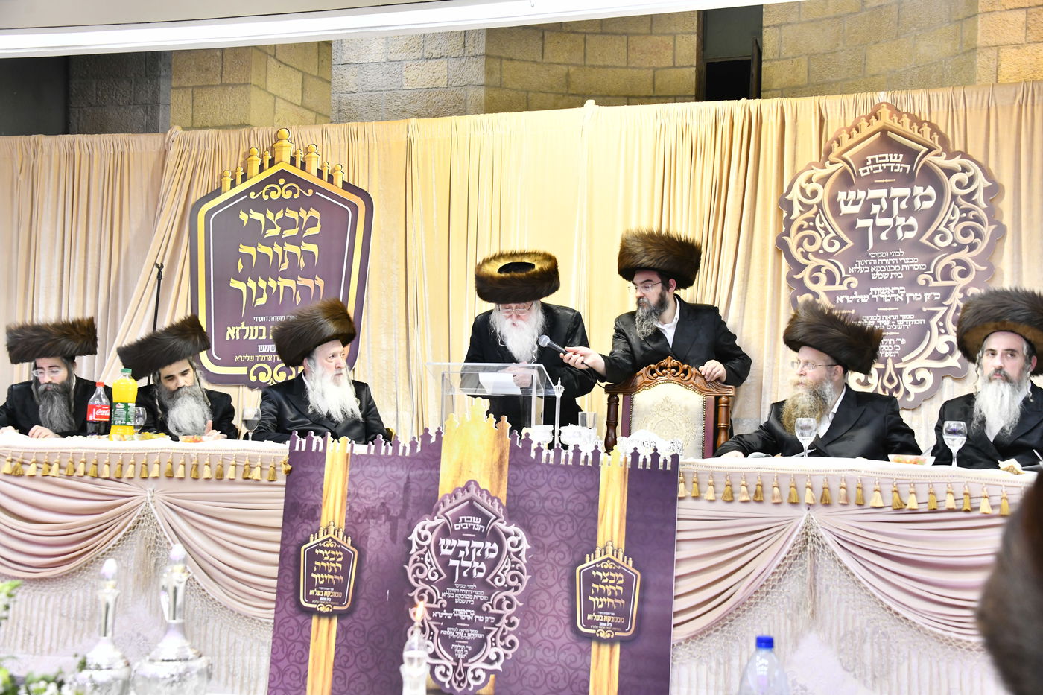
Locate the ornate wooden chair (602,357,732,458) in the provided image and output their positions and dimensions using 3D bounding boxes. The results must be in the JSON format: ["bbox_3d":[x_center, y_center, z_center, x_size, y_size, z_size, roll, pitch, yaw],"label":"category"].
[{"bbox_3d":[0.599,0.602,5.234,0.610,1.136,0.660,1,-1,6],"label":"ornate wooden chair"}]

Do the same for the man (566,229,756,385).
[{"bbox_3d":[0.581,0.323,5.671,0.840,1.708,0.500,1,-1,20],"label":"man"}]

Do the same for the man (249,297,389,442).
[{"bbox_3d":[-0.829,0.462,5.194,0.580,1.341,0.720,2,-1,-22],"label":"man"}]

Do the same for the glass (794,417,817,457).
[{"bbox_3d":[1.092,0.345,4.900,0.080,0.162,0.080,1,-1,0],"label":"glass"}]

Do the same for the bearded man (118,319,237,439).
[{"bbox_3d":[-1.421,0.492,5.244,0.560,1.250,0.750,2,-1,-12],"label":"bearded man"}]

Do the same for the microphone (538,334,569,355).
[{"bbox_3d":[0.150,-0.005,5.400,0.175,0.053,0.053,26,0,6],"label":"microphone"}]

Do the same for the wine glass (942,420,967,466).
[{"bbox_3d":[1.495,0.331,4.400,0.082,0.165,0.082,1,-1,0],"label":"wine glass"}]

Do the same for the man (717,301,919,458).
[{"bbox_3d":[1.176,0.495,5.094,0.760,1.376,0.750,1,-1,23],"label":"man"}]

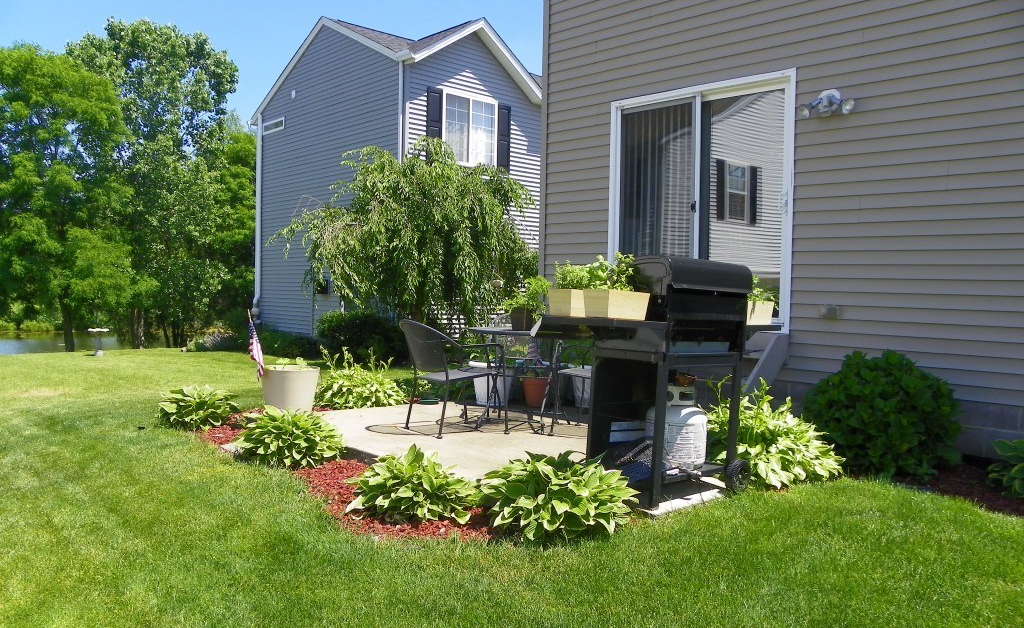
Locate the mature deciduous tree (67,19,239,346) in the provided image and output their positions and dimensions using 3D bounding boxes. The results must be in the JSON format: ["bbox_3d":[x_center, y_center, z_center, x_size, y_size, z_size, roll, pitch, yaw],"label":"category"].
[{"bbox_3d":[-10.283,-3.809,22.000,4.600,9.300,4.500,0,3,-25],"label":"mature deciduous tree"}]

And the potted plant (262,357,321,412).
[{"bbox_3d":[-1.915,0.613,6.681,0.490,0.440,0.490,1,1,0],"label":"potted plant"}]

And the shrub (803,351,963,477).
[{"bbox_3d":[2.426,0.602,5.050,0.920,0.760,0.980,-2,4,-45],"label":"shrub"}]

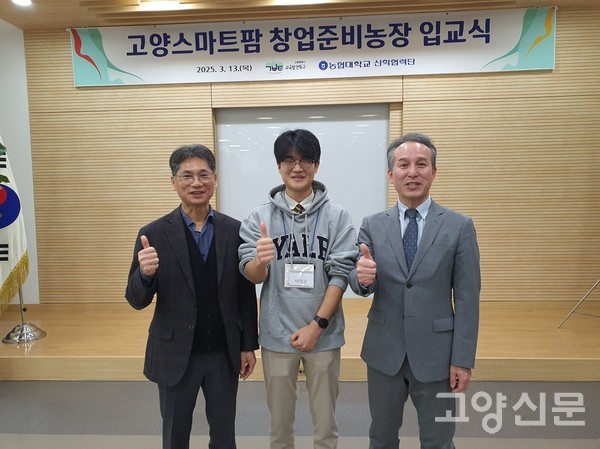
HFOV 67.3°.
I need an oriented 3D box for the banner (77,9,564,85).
[{"bbox_3d":[0.078,-2.069,5.304,5.682,0.689,0.020,-1,4,3],"label":"banner"}]

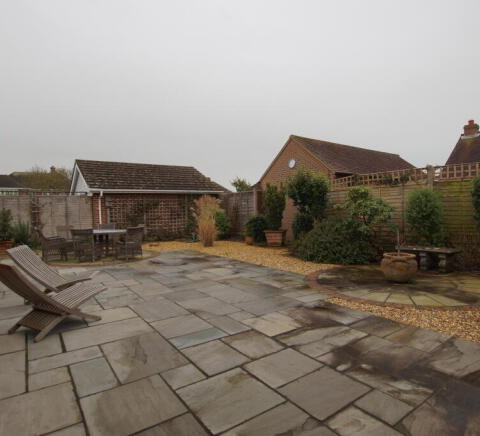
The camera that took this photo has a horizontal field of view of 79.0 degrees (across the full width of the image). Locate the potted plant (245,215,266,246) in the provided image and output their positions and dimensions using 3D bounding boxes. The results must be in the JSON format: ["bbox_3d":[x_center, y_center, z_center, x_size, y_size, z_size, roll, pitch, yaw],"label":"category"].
[{"bbox_3d":[0.588,0.417,11.050,0.750,1.120,0.800,-1,2,0],"label":"potted plant"}]

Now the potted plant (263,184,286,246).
[{"bbox_3d":[1.236,-0.087,10.350,0.780,2.160,0.760,0,2,18],"label":"potted plant"}]

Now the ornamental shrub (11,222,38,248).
[{"bbox_3d":[-7.398,0.566,10.000,0.780,0.980,0.750,-2,2,-37],"label":"ornamental shrub"}]

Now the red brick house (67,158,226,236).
[{"bbox_3d":[-4.900,-0.863,14.800,5.900,3.550,6.100,-2,2,-36],"label":"red brick house"}]

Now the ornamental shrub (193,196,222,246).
[{"bbox_3d":[-1.243,0.152,10.777,1.050,1.950,1.000,-1,1,0],"label":"ornamental shrub"}]

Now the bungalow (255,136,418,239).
[{"bbox_3d":[4.950,-1.123,12.900,8.100,4.000,3.800,-2,2,-36],"label":"bungalow"}]

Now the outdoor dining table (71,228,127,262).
[{"bbox_3d":[-4.340,0.833,8.941,1.500,0.760,1.500,-2,2,-26],"label":"outdoor dining table"}]

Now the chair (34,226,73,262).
[{"bbox_3d":[-5.484,0.755,8.538,0.700,0.970,0.620,-2,1,-16],"label":"chair"}]

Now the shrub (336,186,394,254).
[{"bbox_3d":[3.210,0.135,7.450,1.250,1.860,1.400,-2,2,-36],"label":"shrub"}]

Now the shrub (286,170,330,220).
[{"bbox_3d":[2.132,-0.742,9.200,1.400,1.620,1.300,-1,1,12],"label":"shrub"}]

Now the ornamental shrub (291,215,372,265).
[{"bbox_3d":[2.419,0.582,7.700,2.000,1.200,1.600,0,2,37],"label":"ornamental shrub"}]

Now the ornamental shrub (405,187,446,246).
[{"bbox_3d":[4.203,0.182,6.600,0.820,1.800,0.860,-2,2,-36],"label":"ornamental shrub"}]

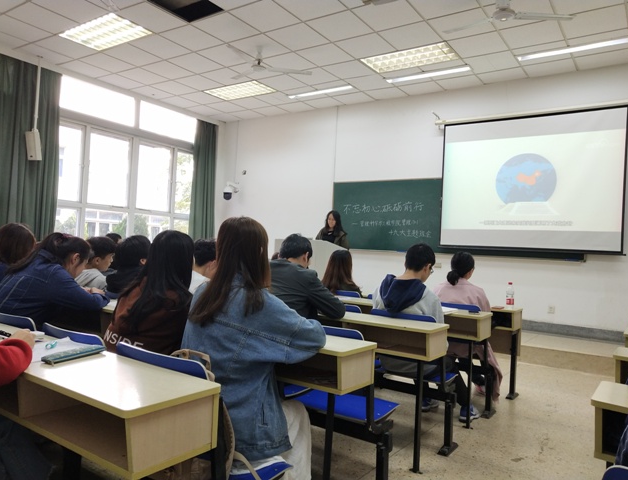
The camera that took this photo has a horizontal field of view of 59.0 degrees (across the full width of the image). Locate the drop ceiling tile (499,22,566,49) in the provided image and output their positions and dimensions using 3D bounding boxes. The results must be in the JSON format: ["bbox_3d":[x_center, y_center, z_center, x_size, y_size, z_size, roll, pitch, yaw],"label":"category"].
[{"bbox_3d":[2.377,-2.224,6.039,0.600,0.020,0.600,1,-3,34],"label":"drop ceiling tile"}]

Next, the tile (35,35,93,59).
[{"bbox_3d":[-3.264,-2.557,7.392,0.600,0.030,0.600,2,-1,35],"label":"tile"}]

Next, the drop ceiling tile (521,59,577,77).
[{"bbox_3d":[3.051,-2.208,7.153,0.600,0.030,0.480,2,-1,35],"label":"drop ceiling tile"}]

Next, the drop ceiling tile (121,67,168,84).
[{"bbox_3d":[-2.499,-2.392,8.141,0.600,0.020,0.600,1,-3,34],"label":"drop ceiling tile"}]

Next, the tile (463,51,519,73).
[{"bbox_3d":[2.266,-2.252,7.045,0.600,0.030,0.600,2,-1,35],"label":"tile"}]

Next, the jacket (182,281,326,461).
[{"bbox_3d":[-0.220,0.480,2.080,0.500,0.680,0.420,2,-2,35],"label":"jacket"}]

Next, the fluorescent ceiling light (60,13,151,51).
[{"bbox_3d":[-2.505,-2.467,6.690,1.200,0.080,0.600,1,-3,34],"label":"fluorescent ceiling light"}]

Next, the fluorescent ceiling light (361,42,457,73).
[{"bbox_3d":[1.210,-2.331,7.076,1.200,0.080,0.600,2,-1,35],"label":"fluorescent ceiling light"}]

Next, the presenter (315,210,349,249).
[{"bbox_3d":[0.267,0.337,8.665,0.470,1.600,0.330,2,-1,35],"label":"presenter"}]

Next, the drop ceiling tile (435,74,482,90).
[{"bbox_3d":[2.090,-2.253,7.929,0.600,0.030,0.480,2,-1,35],"label":"drop ceiling tile"}]

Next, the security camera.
[{"bbox_3d":[-1.519,-0.902,10.094,0.190,0.350,0.270,2,-2,35],"label":"security camera"}]

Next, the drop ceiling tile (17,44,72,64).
[{"bbox_3d":[-3.662,-2.504,7.519,0.530,0.020,0.600,2,-2,35],"label":"drop ceiling tile"}]

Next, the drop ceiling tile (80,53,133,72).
[{"bbox_3d":[-2.844,-2.434,7.672,0.600,0.020,0.600,1,-3,34],"label":"drop ceiling tile"}]

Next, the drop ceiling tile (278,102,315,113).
[{"bbox_3d":[-0.298,-2.216,9.289,0.600,0.020,0.530,1,-3,34],"label":"drop ceiling tile"}]

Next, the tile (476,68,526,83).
[{"bbox_3d":[2.570,-2.231,7.541,0.600,0.030,0.480,2,-1,35],"label":"tile"}]

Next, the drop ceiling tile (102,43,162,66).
[{"bbox_3d":[-2.422,-2.466,7.456,0.600,0.020,0.600,2,-1,35],"label":"drop ceiling tile"}]

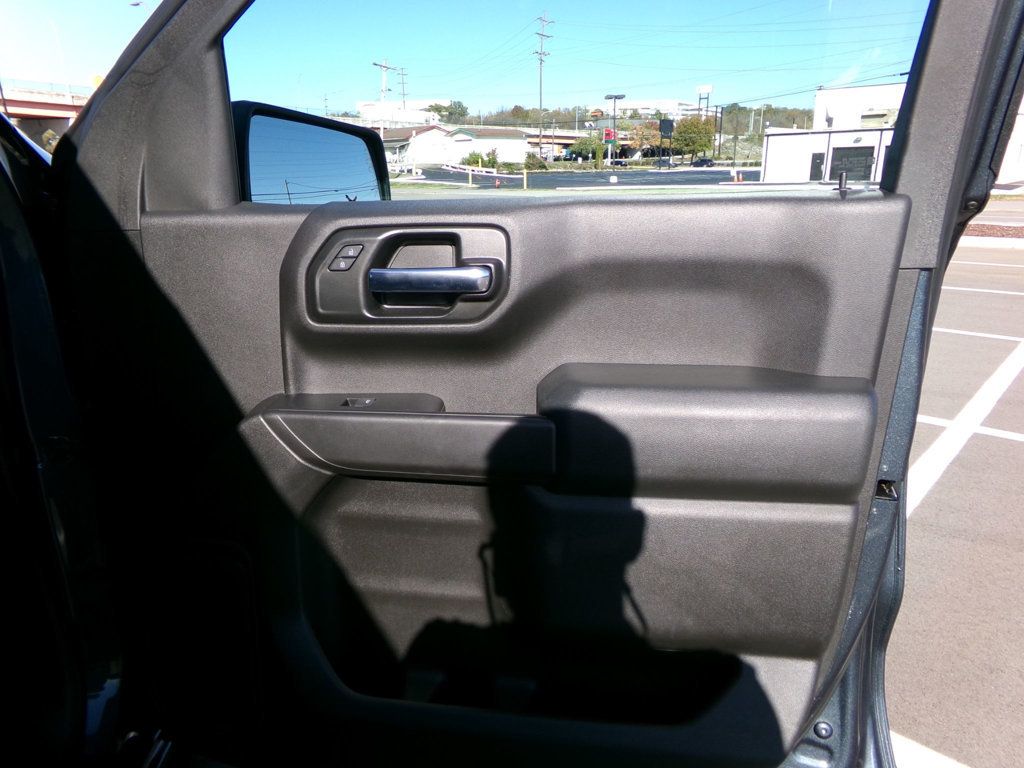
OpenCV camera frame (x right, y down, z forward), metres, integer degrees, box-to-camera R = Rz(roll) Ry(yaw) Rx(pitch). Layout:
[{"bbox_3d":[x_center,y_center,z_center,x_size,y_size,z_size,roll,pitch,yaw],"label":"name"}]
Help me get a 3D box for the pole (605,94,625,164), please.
[{"bbox_3d":[8.518,-20.816,59.000,1.650,6.503,0.550,0,18,0],"label":"pole"}]

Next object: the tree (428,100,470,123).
[{"bbox_3d":[-17.166,-74.430,195.000,11.535,6.814,9.338,0,18,0],"label":"tree"}]

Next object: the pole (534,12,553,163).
[{"bbox_3d":[4.703,-44.416,106.000,2.750,21.371,0.900,-8,19,-23],"label":"pole"}]

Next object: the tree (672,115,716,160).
[{"bbox_3d":[29.560,-39.926,115.000,7.127,7.110,6.770,0,18,0],"label":"tree"}]

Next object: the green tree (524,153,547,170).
[{"bbox_3d":[2.648,-25.070,80.000,2.479,1.935,2.231,0,18,0],"label":"green tree"}]

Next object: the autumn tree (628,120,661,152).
[{"bbox_3d":[23.887,-44.439,128.000,5.769,6.021,5.481,0,18,0],"label":"autumn tree"}]

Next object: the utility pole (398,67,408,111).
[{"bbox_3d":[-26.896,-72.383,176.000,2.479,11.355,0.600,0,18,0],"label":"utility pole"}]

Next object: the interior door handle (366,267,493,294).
[{"bbox_3d":[-0.092,-0.117,0.805,0.139,0.029,0.030,1,18,4],"label":"interior door handle"}]

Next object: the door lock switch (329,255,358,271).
[{"bbox_3d":[-0.195,-0.140,0.820,0.034,0.018,0.010,1,18,4],"label":"door lock switch"}]

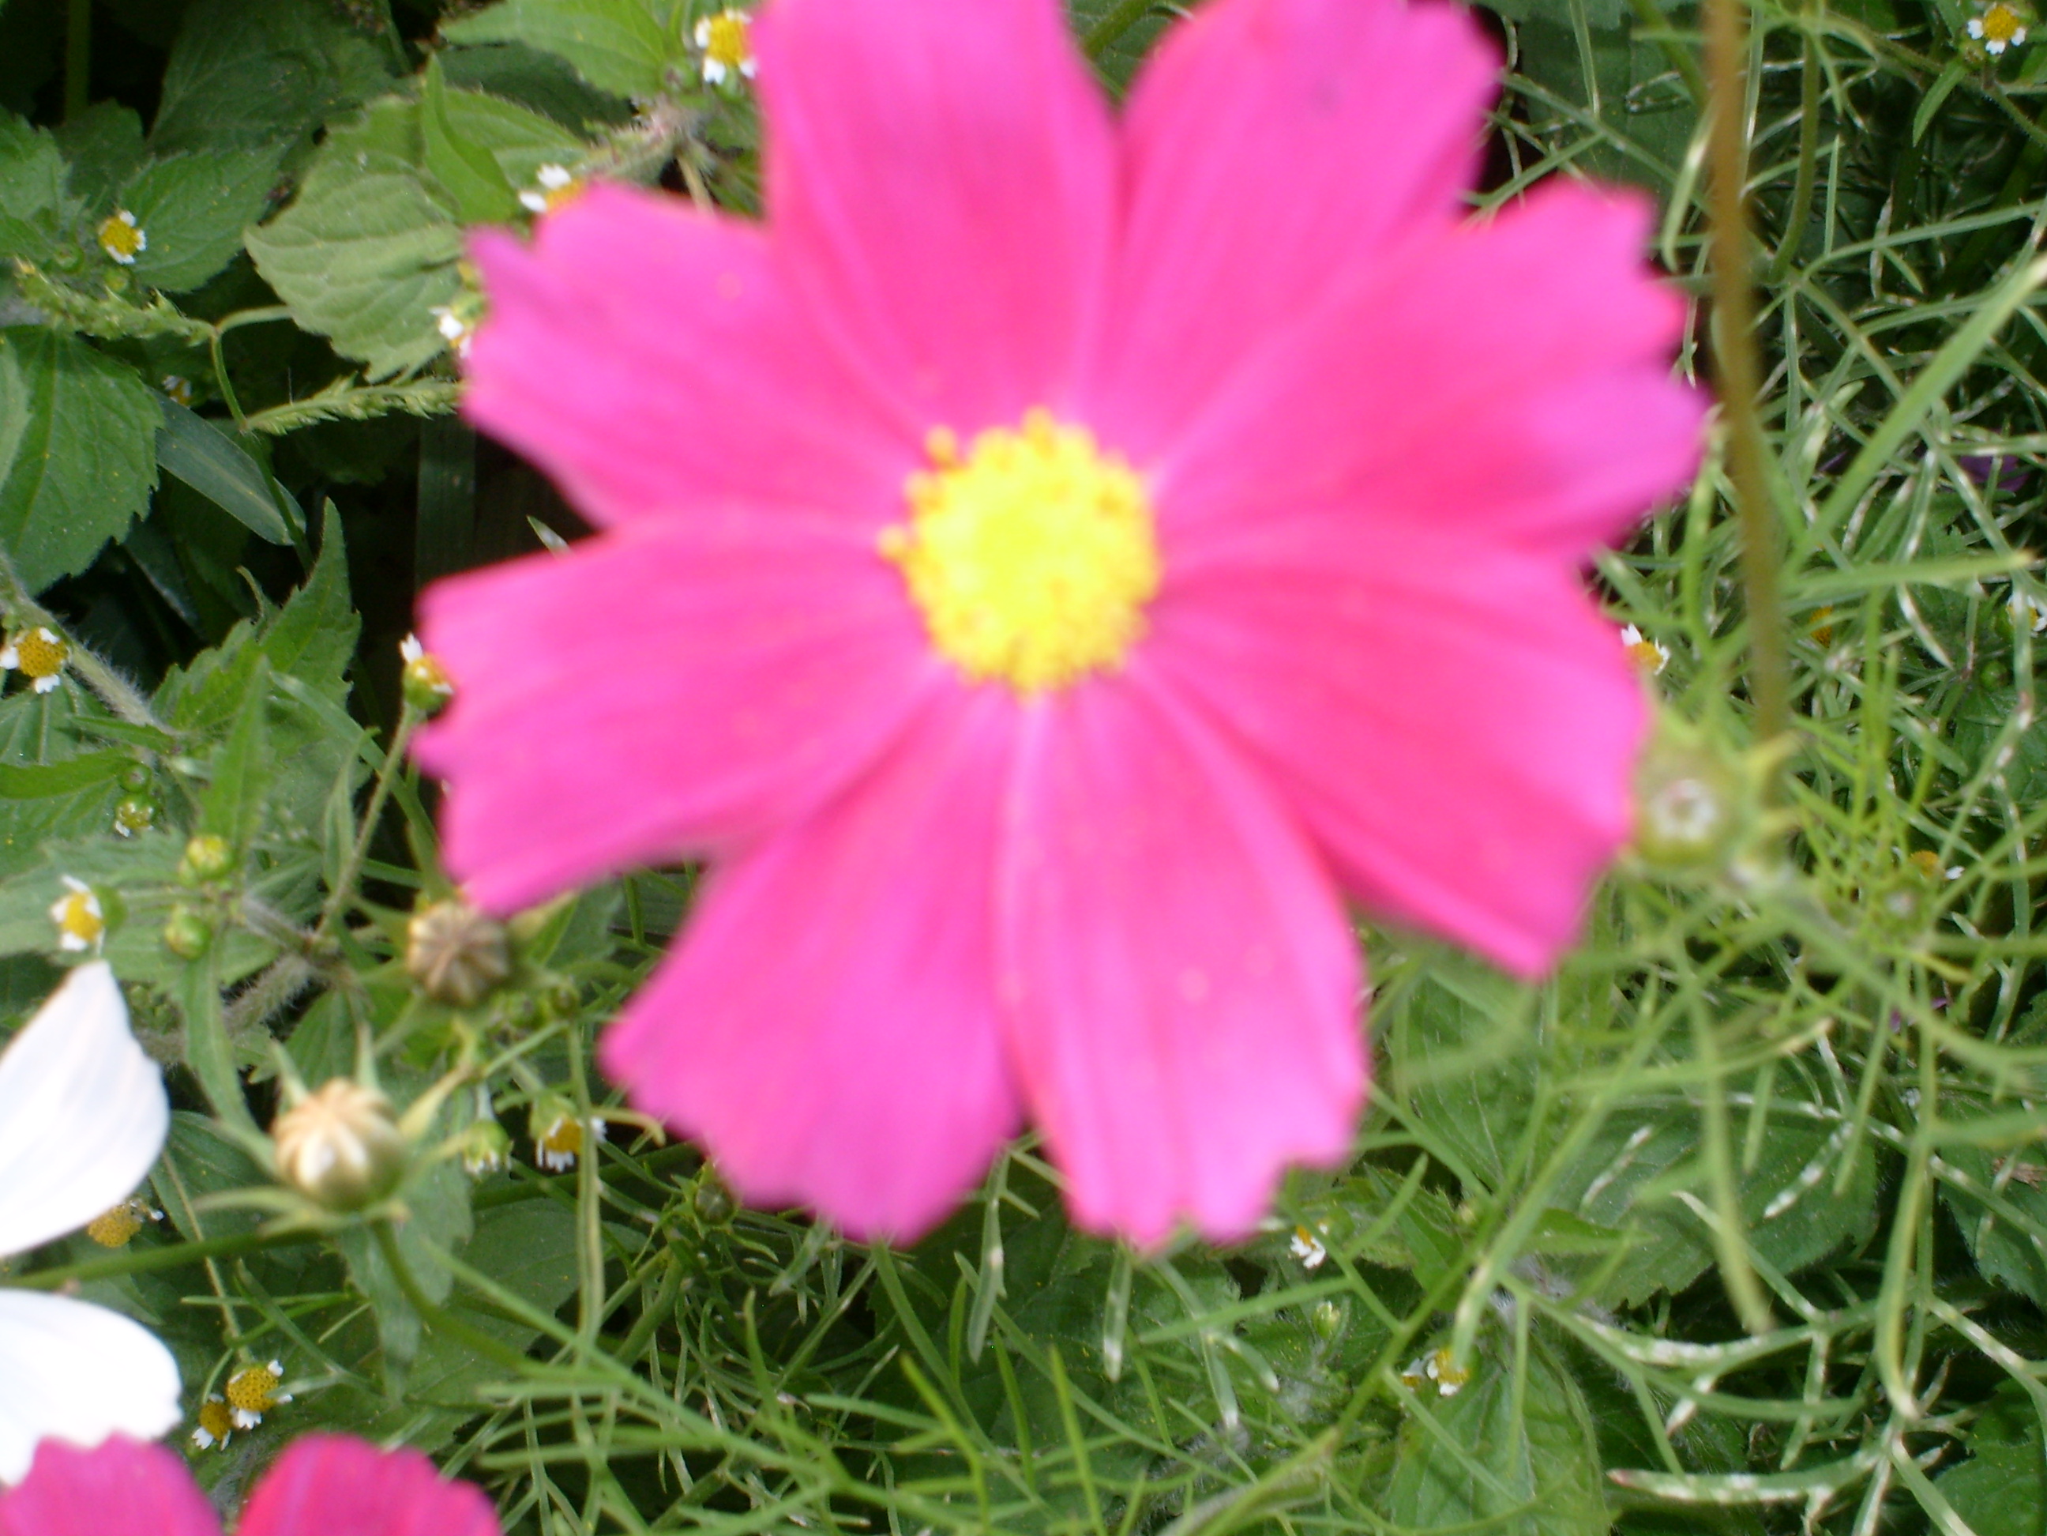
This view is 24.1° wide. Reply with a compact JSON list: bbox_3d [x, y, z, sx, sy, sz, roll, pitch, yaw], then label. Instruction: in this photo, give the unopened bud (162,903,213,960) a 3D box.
[{"bbox_3d":[-0.072,0.014,0.410,0.004,0.004,0.004,0,15,12],"label":"unopened bud"}]

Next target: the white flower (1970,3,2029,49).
[{"bbox_3d":[0.106,-0.080,0.520,0.006,0.004,0.006,0,81,0],"label":"white flower"}]

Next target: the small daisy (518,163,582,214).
[{"bbox_3d":[-0.047,-0.057,0.480,0.007,0.004,0.007,-2,69,6],"label":"small daisy"}]

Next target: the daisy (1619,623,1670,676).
[{"bbox_3d":[0.054,-0.010,0.415,0.005,0.003,0.005,0,69,-13],"label":"daisy"}]

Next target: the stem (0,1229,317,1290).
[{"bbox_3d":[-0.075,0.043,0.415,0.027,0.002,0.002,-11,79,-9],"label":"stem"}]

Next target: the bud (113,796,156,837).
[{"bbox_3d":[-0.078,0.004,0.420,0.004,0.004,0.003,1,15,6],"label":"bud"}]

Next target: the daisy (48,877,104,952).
[{"bbox_3d":[-0.081,0.013,0.410,0.005,0.006,0.003,0,6,30],"label":"daisy"}]

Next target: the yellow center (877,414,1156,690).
[{"bbox_3d":[0.000,-0.013,0.290,0.016,0.007,0.016,0,81,0],"label":"yellow center"}]

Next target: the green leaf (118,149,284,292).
[{"bbox_3d":[-0.088,-0.059,0.510,0.024,0.004,0.014,-38,75,-20],"label":"green leaf"}]

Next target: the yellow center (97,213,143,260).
[{"bbox_3d":[-0.078,-0.046,0.415,0.004,0.003,0.004,0,81,-3],"label":"yellow center"}]

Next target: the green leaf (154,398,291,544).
[{"bbox_3d":[-0.091,-0.034,0.540,0.026,0.004,0.009,43,69,12],"label":"green leaf"}]

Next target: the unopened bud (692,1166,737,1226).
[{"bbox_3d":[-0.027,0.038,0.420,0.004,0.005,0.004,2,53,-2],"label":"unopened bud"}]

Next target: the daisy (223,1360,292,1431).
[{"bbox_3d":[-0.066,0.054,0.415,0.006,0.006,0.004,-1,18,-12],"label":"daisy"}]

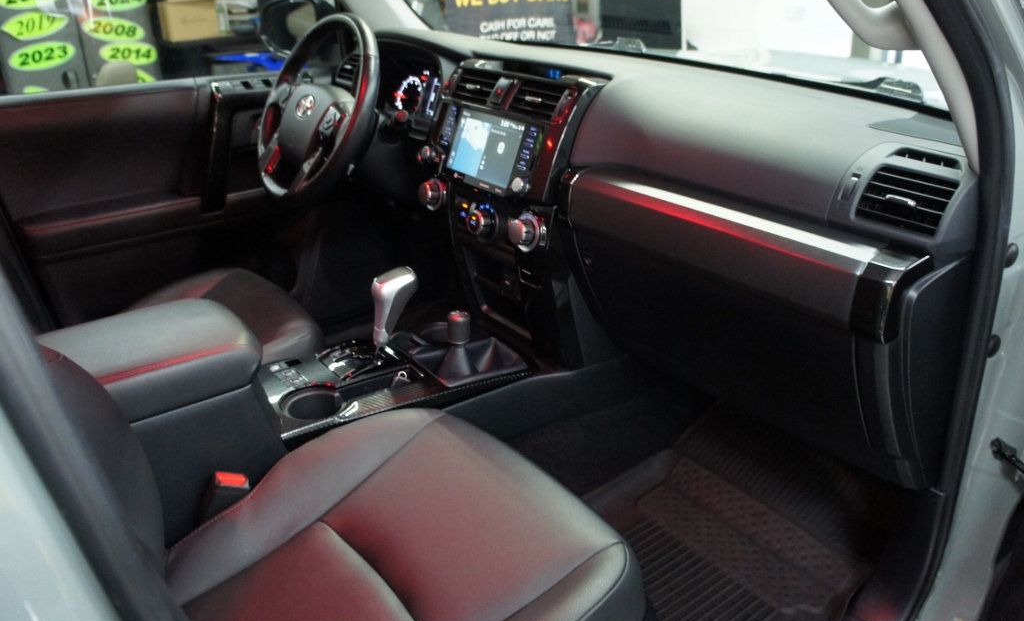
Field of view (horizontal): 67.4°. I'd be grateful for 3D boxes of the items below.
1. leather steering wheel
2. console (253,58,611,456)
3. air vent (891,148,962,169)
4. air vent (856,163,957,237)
[{"bbox_3d":[-0.372,-0.393,1.499,0.090,0.380,0.380,19,7,-44],"label":"leather steering wheel"},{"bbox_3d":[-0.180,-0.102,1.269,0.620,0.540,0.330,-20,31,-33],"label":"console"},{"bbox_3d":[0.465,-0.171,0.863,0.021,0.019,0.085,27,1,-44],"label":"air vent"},{"bbox_3d":[0.447,-0.122,0.863,0.030,0.066,0.092,24,3,-44],"label":"air vent"}]

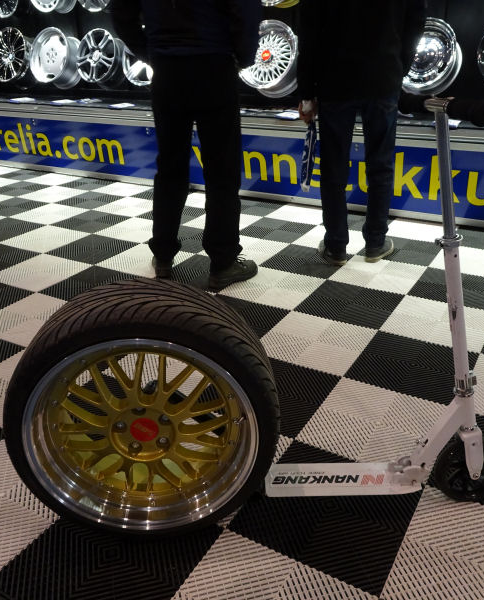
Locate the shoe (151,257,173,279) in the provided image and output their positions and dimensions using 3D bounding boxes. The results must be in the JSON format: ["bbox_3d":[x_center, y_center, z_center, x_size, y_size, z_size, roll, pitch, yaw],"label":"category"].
[{"bbox_3d":[-0.434,-0.217,3.007,0.106,0.111,0.288,-7,26,-11],"label":"shoe"}]

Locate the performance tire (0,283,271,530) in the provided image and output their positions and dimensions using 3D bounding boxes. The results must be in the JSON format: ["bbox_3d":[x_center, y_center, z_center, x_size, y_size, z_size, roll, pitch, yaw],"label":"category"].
[{"bbox_3d":[-0.227,0.271,1.339,0.641,0.638,0.237,-3,25,-3],"label":"performance tire"}]

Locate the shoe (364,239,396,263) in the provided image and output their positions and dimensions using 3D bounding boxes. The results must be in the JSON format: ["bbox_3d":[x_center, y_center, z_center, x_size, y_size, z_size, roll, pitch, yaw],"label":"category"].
[{"bbox_3d":[0.779,-0.305,3.127,0.106,0.111,0.288,16,30,32],"label":"shoe"}]

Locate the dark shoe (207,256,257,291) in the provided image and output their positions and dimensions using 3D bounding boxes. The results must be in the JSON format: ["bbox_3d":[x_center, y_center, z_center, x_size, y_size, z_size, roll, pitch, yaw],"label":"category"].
[{"bbox_3d":[-0.041,-0.141,2.825,0.293,0.111,0.106,-22,32,-36],"label":"dark shoe"}]

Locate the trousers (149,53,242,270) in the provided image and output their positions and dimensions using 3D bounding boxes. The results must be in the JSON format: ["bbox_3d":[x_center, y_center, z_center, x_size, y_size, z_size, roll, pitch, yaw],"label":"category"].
[{"bbox_3d":[-0.253,-0.605,2.659,0.444,1.010,0.293,6,26,16],"label":"trousers"}]

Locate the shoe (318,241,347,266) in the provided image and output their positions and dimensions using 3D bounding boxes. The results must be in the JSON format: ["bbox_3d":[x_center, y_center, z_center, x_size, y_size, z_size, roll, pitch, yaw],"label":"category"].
[{"bbox_3d":[0.509,-0.291,3.114,0.106,0.111,0.288,-7,26,-12],"label":"shoe"}]

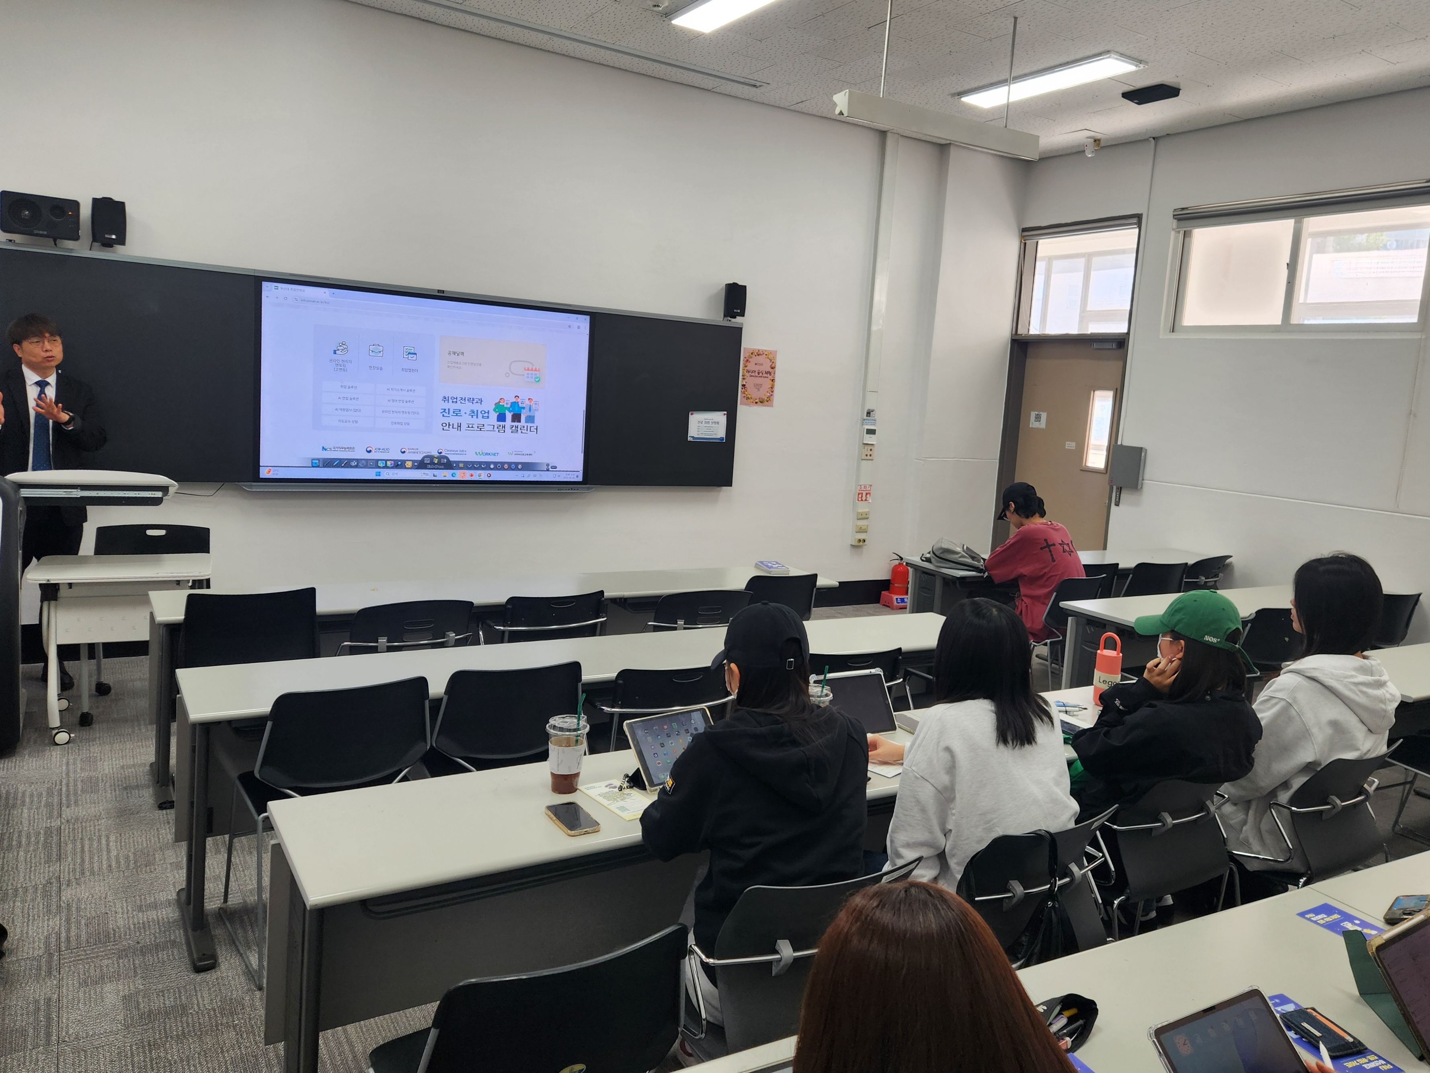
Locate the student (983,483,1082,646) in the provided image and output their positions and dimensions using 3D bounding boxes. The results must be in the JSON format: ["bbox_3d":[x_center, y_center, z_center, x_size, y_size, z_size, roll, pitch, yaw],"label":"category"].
[{"bbox_3d":[1.802,0.313,5.590,0.540,1.270,0.720,-2,11,-37],"label":"student"}]

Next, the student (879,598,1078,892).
[{"bbox_3d":[0.551,0.726,2.391,0.580,1.250,0.720,-2,11,-35],"label":"student"}]

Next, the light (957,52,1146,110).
[{"bbox_3d":[1.966,-2.716,5.708,0.320,0.060,1.190,-2,10,-31],"label":"light"}]

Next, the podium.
[{"bbox_3d":[-2.626,0.296,4.158,0.680,1.100,0.580,-1,10,-31],"label":"podium"}]

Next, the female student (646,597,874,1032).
[{"bbox_3d":[0.015,0.731,2.061,0.540,1.270,0.720,-2,11,-34],"label":"female student"}]

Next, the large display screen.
[{"bbox_3d":[-1.666,-0.859,5.659,1.930,1.090,0.090,-1,10,-31],"label":"large display screen"}]

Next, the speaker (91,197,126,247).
[{"bbox_3d":[-2.996,-1.552,4.699,0.145,0.235,0.150,-2,11,-35],"label":"speaker"}]

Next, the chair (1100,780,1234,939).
[{"bbox_3d":[1.078,0.930,2.744,0.520,0.800,0.550,-1,10,-31],"label":"chair"}]

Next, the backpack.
[{"bbox_3d":[1.511,0.098,5.800,0.290,0.160,0.450,-3,11,-39],"label":"backpack"}]

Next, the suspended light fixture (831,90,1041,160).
[{"bbox_3d":[1.146,-2.058,4.825,1.260,0.122,0.130,-1,9,-29],"label":"suspended light fixture"}]

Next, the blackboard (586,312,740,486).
[{"bbox_3d":[-0.339,-0.912,6.449,1.130,1.165,0.070,-1,10,-31],"label":"blackboard"}]

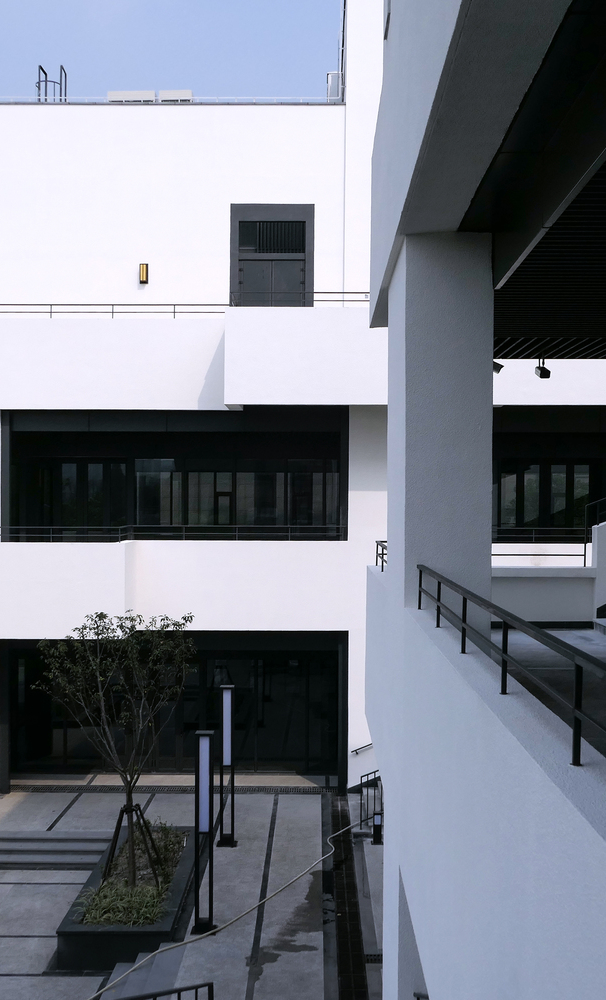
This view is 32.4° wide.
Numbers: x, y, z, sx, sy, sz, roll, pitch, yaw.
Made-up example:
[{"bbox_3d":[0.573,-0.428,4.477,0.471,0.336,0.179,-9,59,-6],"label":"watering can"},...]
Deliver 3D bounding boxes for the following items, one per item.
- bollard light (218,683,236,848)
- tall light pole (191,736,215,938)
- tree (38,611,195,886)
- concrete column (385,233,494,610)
[{"bbox_3d":[-1.555,5.500,21.520,0.330,3.280,0.330,0,0,1],"label":"bollard light"},{"bbox_3d":[-1.617,5.450,17.140,0.330,3.280,0.330,0,0,1],"label":"tall light pole"},{"bbox_3d":[-3.350,4.450,18.650,2.800,4.950,2.700,0,0,1],"label":"tree"},{"bbox_3d":[1.147,-0.350,9.090,0.680,3.430,1.900,0,0,1],"label":"concrete column"}]

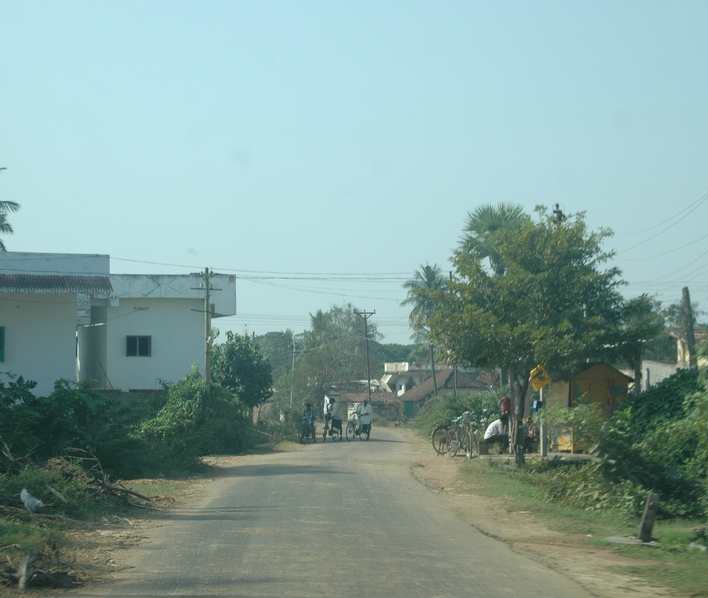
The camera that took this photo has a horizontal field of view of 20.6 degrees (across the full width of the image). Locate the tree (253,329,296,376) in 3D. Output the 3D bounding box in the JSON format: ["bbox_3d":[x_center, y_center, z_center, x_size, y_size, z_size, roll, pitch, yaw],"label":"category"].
[{"bbox_3d":[-6.695,6.500,159.784,5.500,8.000,5.500,0,-3,0],"label":"tree"}]

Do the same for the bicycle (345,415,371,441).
[{"bbox_3d":[0.118,5.111,76.700,0.560,1.050,1.720,-2,-4,30],"label":"bicycle"}]

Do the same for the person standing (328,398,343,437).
[{"bbox_3d":[-0.712,4.775,77.000,0.500,1.690,0.600,-2,-4,37],"label":"person standing"}]

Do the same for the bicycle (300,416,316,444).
[{"bbox_3d":[-1.760,5.075,75.000,0.560,1.030,1.700,0,-3,9],"label":"bicycle"}]

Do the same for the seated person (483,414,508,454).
[{"bbox_3d":[3.623,3.473,49.700,0.720,1.000,0.480,0,-3,3],"label":"seated person"}]

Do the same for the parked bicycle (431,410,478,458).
[{"bbox_3d":[2.449,3.282,47.000,0.600,1.100,1.720,2,-4,-38],"label":"parked bicycle"}]

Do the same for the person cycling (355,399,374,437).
[{"bbox_3d":[0.395,4.795,77.000,0.600,1.630,0.600,-1,-3,25],"label":"person cycling"}]

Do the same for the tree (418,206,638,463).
[{"bbox_3d":[3.896,0.854,42.843,4.800,5.800,4.700,0,-3,0],"label":"tree"}]

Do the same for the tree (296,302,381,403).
[{"bbox_3d":[-1.078,4.160,119.786,5.600,7.900,5.400,0,-3,0],"label":"tree"}]

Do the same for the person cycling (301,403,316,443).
[{"bbox_3d":[-1.737,4.799,75.200,0.500,1.530,0.550,0,-3,6],"label":"person cycling"}]

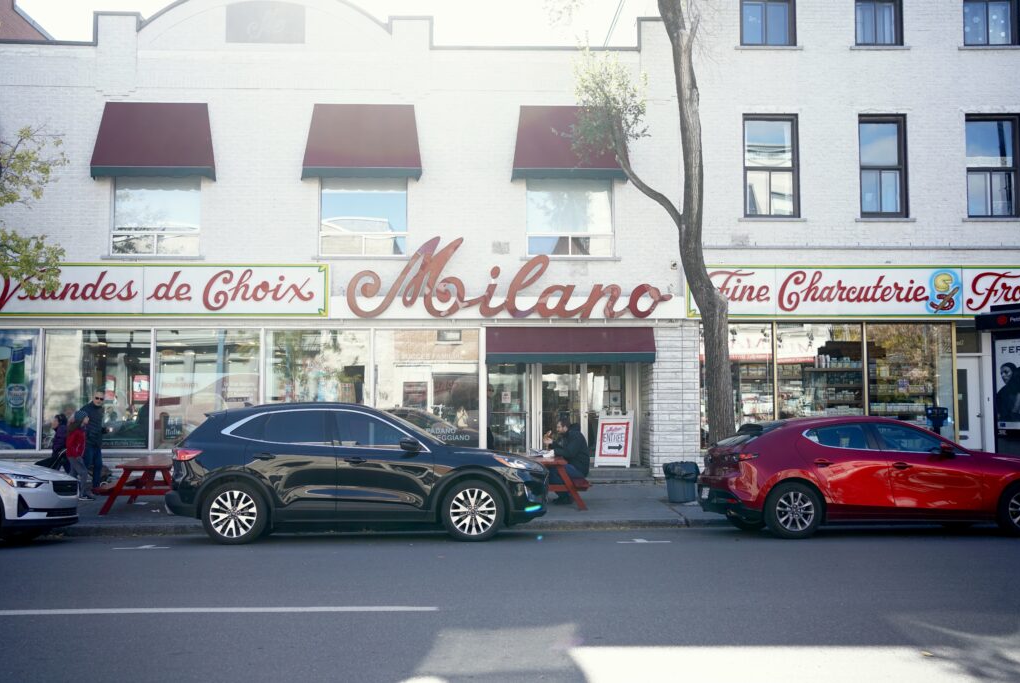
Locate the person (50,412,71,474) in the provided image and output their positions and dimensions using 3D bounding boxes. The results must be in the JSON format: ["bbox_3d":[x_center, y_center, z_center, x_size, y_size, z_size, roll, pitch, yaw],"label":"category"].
[{"bbox_3d":[-7.330,1.831,16.200,0.420,1.360,0.440,1,-3,-12],"label":"person"}]

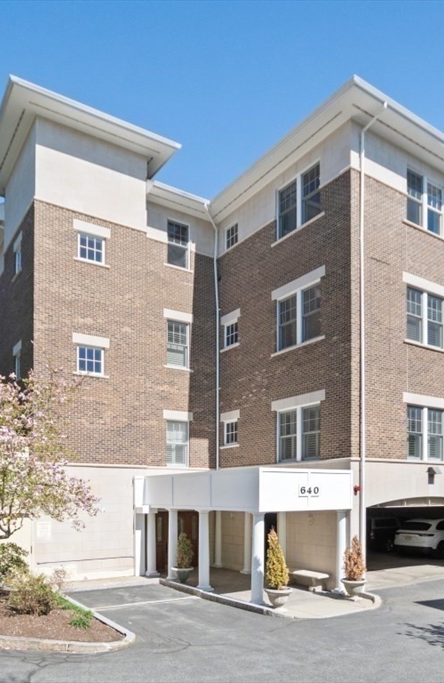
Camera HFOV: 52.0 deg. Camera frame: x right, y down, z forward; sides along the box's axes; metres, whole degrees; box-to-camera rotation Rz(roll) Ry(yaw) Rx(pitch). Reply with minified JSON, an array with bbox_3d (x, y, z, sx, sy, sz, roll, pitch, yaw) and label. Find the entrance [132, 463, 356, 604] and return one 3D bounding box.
[{"bbox_3d":[0.305,5.661,14.438,3.264,3.366,6.477,6,-11,-33],"label":"entrance"}]

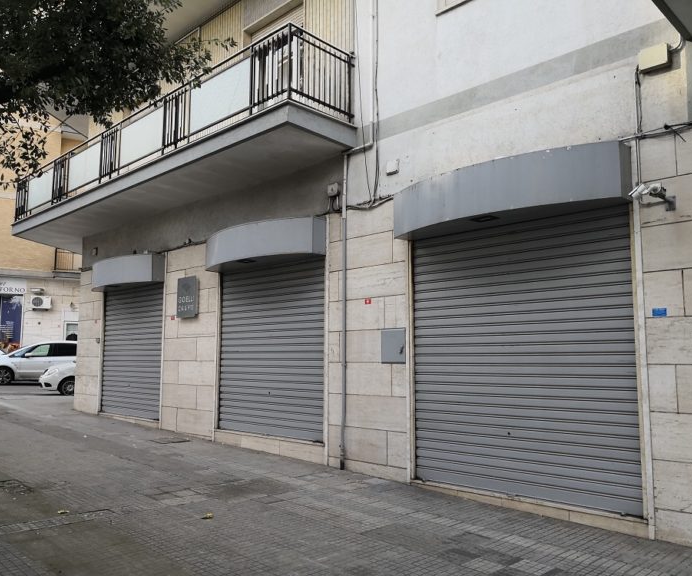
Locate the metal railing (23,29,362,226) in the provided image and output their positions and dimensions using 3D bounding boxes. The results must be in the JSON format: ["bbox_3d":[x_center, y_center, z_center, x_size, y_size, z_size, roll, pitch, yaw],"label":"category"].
[{"bbox_3d":[-3.770,-2.167,11.047,9.713,1.257,1.236,-6,-10,43],"label":"metal railing"}]

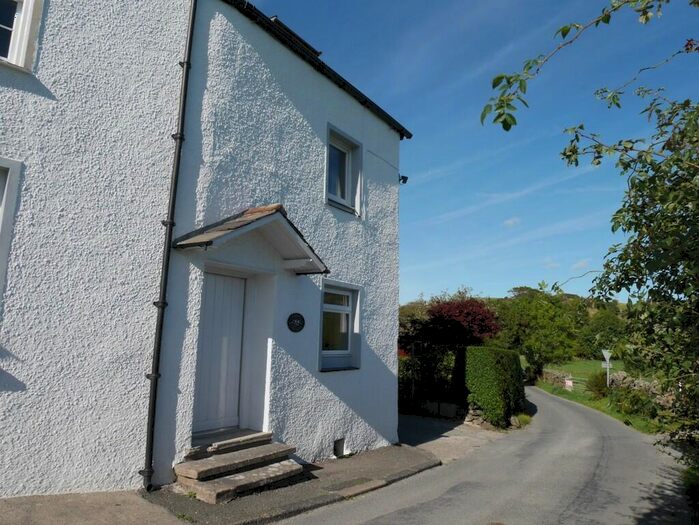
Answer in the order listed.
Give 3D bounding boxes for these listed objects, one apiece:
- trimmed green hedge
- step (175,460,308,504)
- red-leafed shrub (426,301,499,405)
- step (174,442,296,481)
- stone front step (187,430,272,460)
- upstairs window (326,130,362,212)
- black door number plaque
[{"bbox_3d":[3.683,3.131,12.426,1.015,1.814,1.728,-5,-12,34],"label":"trimmed green hedge"},{"bbox_3d":[-1.090,2.314,5.184,0.648,0.130,1.361,-5,-12,34],"label":"step"},{"bbox_3d":[3.402,2.656,14.472,1.944,3.024,2.052,-5,-12,34],"label":"red-leafed shrub"},{"bbox_3d":[-1.209,2.213,5.446,0.432,0.086,1.512,-5,-12,34],"label":"step"},{"bbox_3d":[-1.466,2.128,5.714,0.540,0.135,1.220,-5,-12,34],"label":"stone front step"},{"bbox_3d":[-0.178,-1.456,8.037,0.194,1.231,0.875,-5,-12,34],"label":"upstairs window"},{"bbox_3d":[-0.726,0.829,6.692,0.022,0.275,0.373,-5,-12,34],"label":"black door number plaque"}]

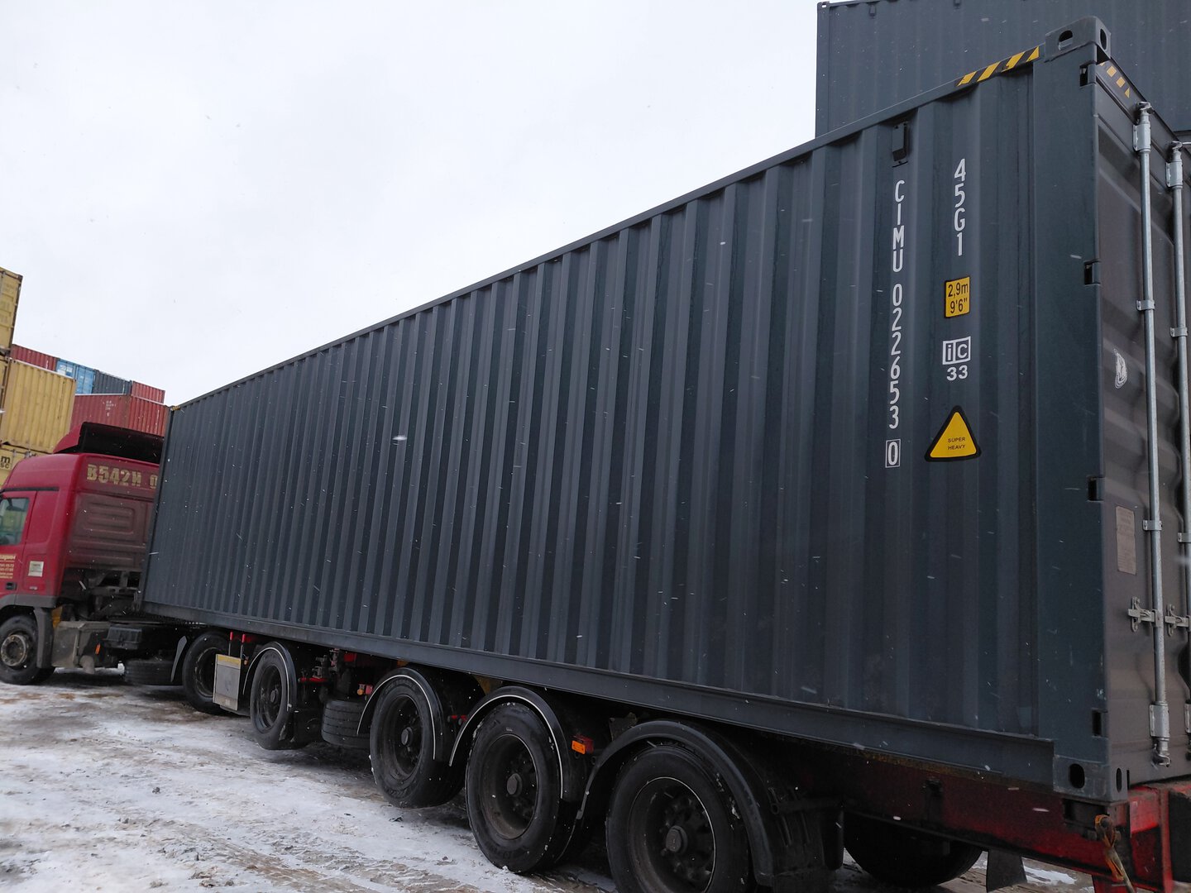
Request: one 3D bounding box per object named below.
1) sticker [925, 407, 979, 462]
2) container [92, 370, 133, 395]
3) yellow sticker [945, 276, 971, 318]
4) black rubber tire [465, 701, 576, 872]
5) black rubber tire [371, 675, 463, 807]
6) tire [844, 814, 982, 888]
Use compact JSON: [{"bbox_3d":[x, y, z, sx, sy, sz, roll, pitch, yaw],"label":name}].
[{"bbox_3d":[1.448,-0.058,3.501,0.006,0.220,0.235,14,-14,-39],"label":"sticker"},{"bbox_3d":[-33.908,-2.910,51.863,12.190,2.700,2.440,1,-11,20],"label":"container"},{"bbox_3d":[1.513,-0.630,3.608,0.006,0.165,0.110,14,-14,-39],"label":"yellow sticker"},{"bbox_3d":[-0.403,2.073,5.294,0.360,0.960,0.960,14,-14,-39],"label":"black rubber tire"},{"bbox_3d":[-1.299,2.148,6.340,0.360,0.960,0.960,14,-14,-39],"label":"black rubber tire"},{"bbox_3d":[2.050,2.340,5.620,0.360,0.960,0.960,14,-14,-39],"label":"tire"}]

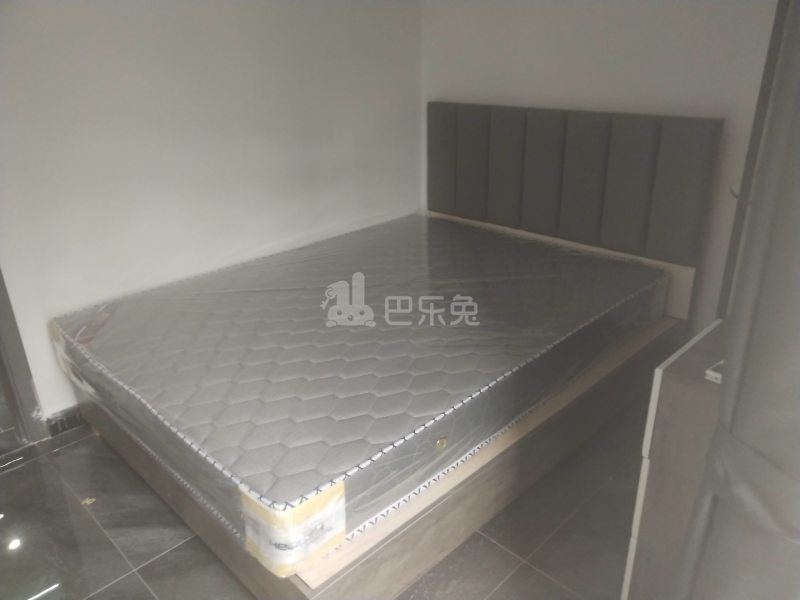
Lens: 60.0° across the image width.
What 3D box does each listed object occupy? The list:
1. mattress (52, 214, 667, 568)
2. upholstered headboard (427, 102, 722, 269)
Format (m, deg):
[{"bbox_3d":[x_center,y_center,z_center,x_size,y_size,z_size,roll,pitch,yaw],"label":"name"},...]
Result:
[{"bbox_3d":[-0.094,0.093,2.822,2.000,0.215,1.500,-23,32,-39],"label":"mattress"},{"bbox_3d":[0.692,-0.593,3.238,1.482,0.593,0.070,20,32,40],"label":"upholstered headboard"}]

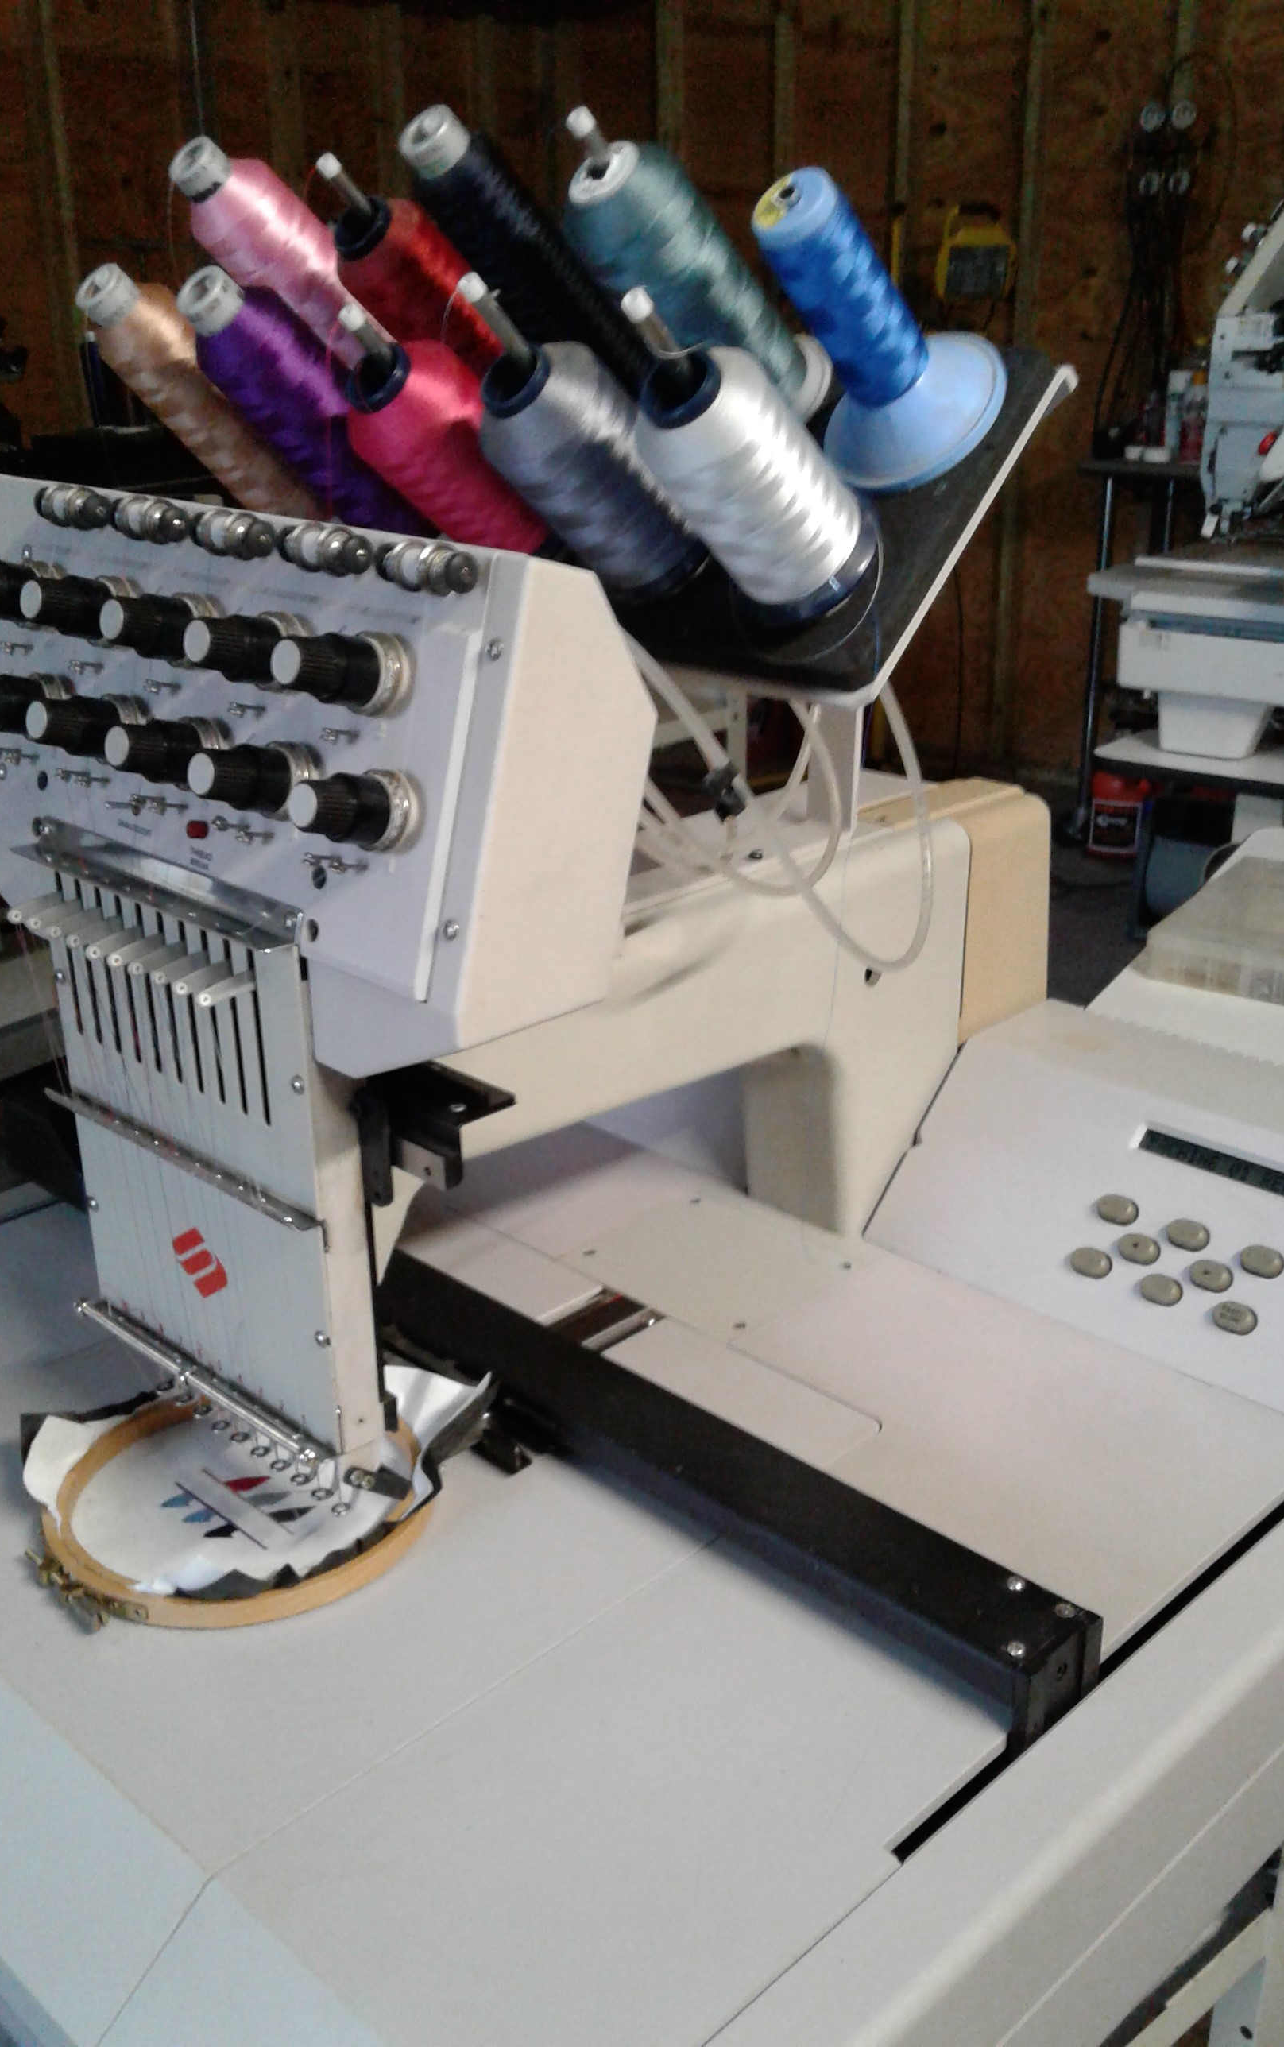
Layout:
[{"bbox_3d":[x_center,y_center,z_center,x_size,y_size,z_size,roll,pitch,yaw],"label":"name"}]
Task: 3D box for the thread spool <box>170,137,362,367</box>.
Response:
[{"bbox_3d":[-0.178,-0.388,1.022,0.052,0.162,0.052,18,73,41],"label":"thread spool"}]

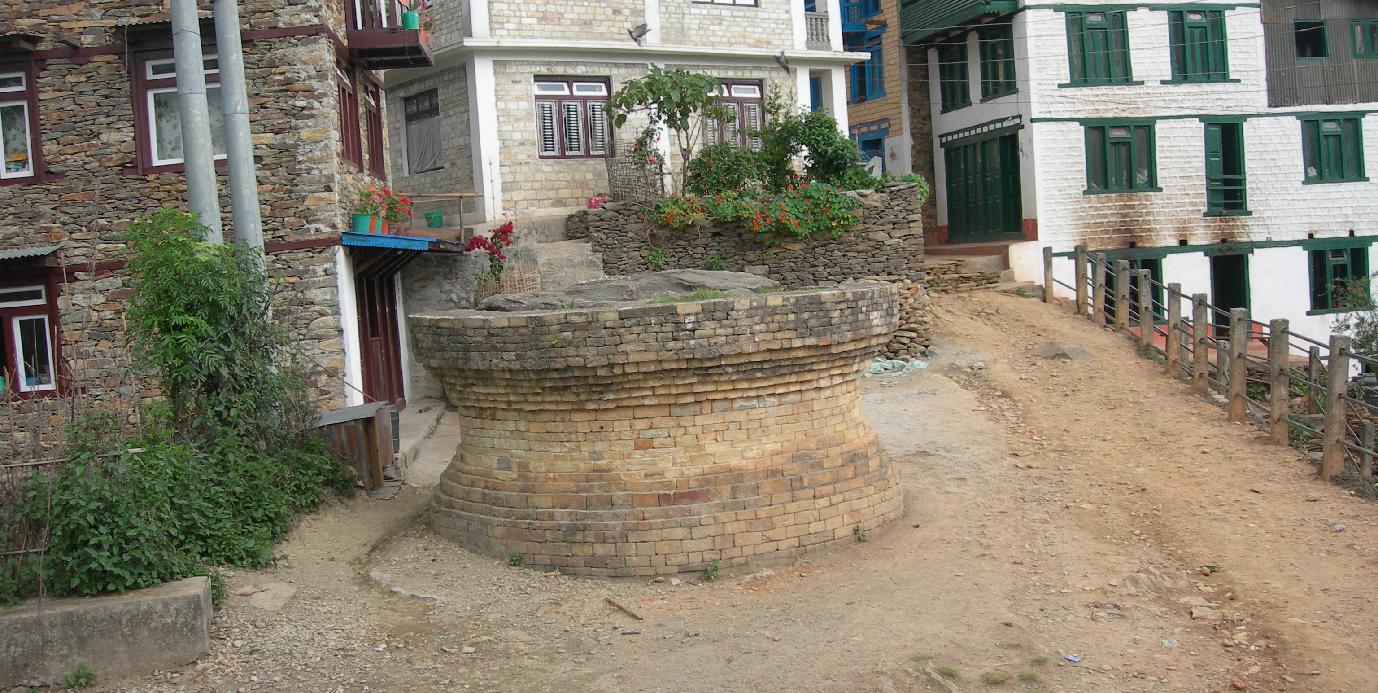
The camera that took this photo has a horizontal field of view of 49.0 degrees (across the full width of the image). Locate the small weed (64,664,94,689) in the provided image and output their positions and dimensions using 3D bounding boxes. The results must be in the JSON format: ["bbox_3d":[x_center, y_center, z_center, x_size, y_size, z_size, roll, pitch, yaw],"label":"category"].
[{"bbox_3d":[-2.596,1.398,6.453,0.135,0.090,0.120,-4,4,0],"label":"small weed"}]

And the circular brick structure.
[{"bbox_3d":[-0.169,0.418,9.563,3.053,1.437,3.053,-4,4,0],"label":"circular brick structure"}]

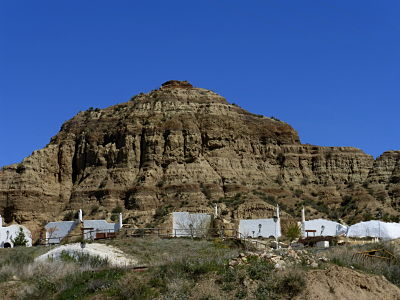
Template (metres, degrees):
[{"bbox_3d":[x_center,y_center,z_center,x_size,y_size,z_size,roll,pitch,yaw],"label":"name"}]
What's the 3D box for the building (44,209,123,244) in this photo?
[{"bbox_3d":[-15.657,10.348,132.000,10.400,4.900,5.000,0,-6,0],"label":"building"}]

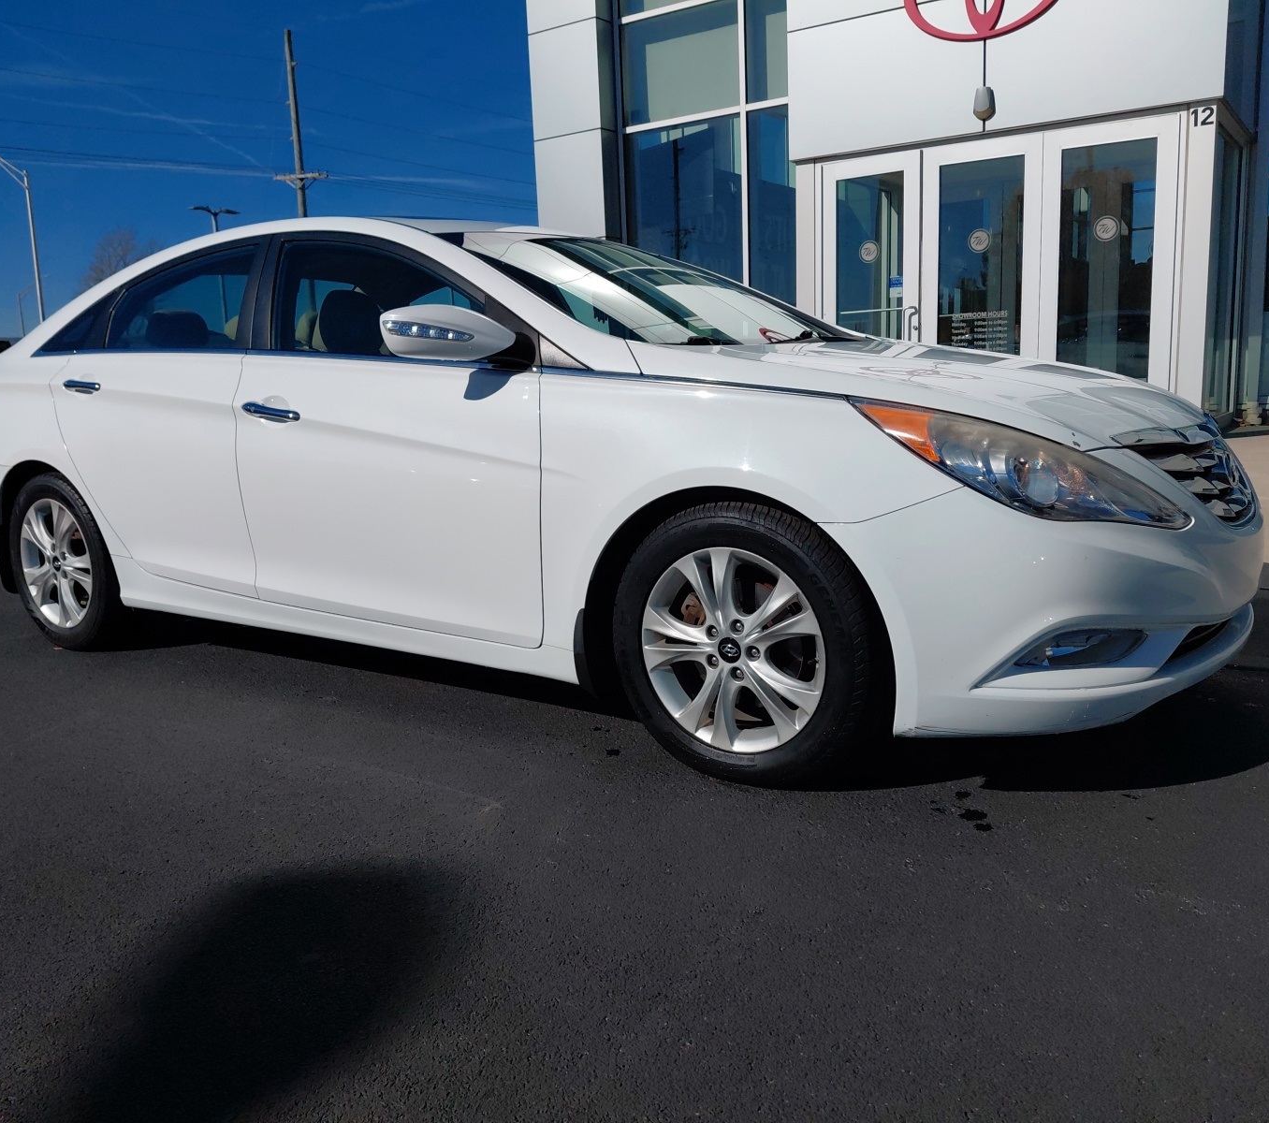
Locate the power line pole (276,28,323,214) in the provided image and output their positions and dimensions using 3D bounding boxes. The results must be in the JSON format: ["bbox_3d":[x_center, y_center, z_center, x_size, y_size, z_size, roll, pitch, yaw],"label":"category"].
[{"bbox_3d":[-14.421,-14.370,47.283,2.350,16.650,0.380,-2,9,0],"label":"power line pole"}]

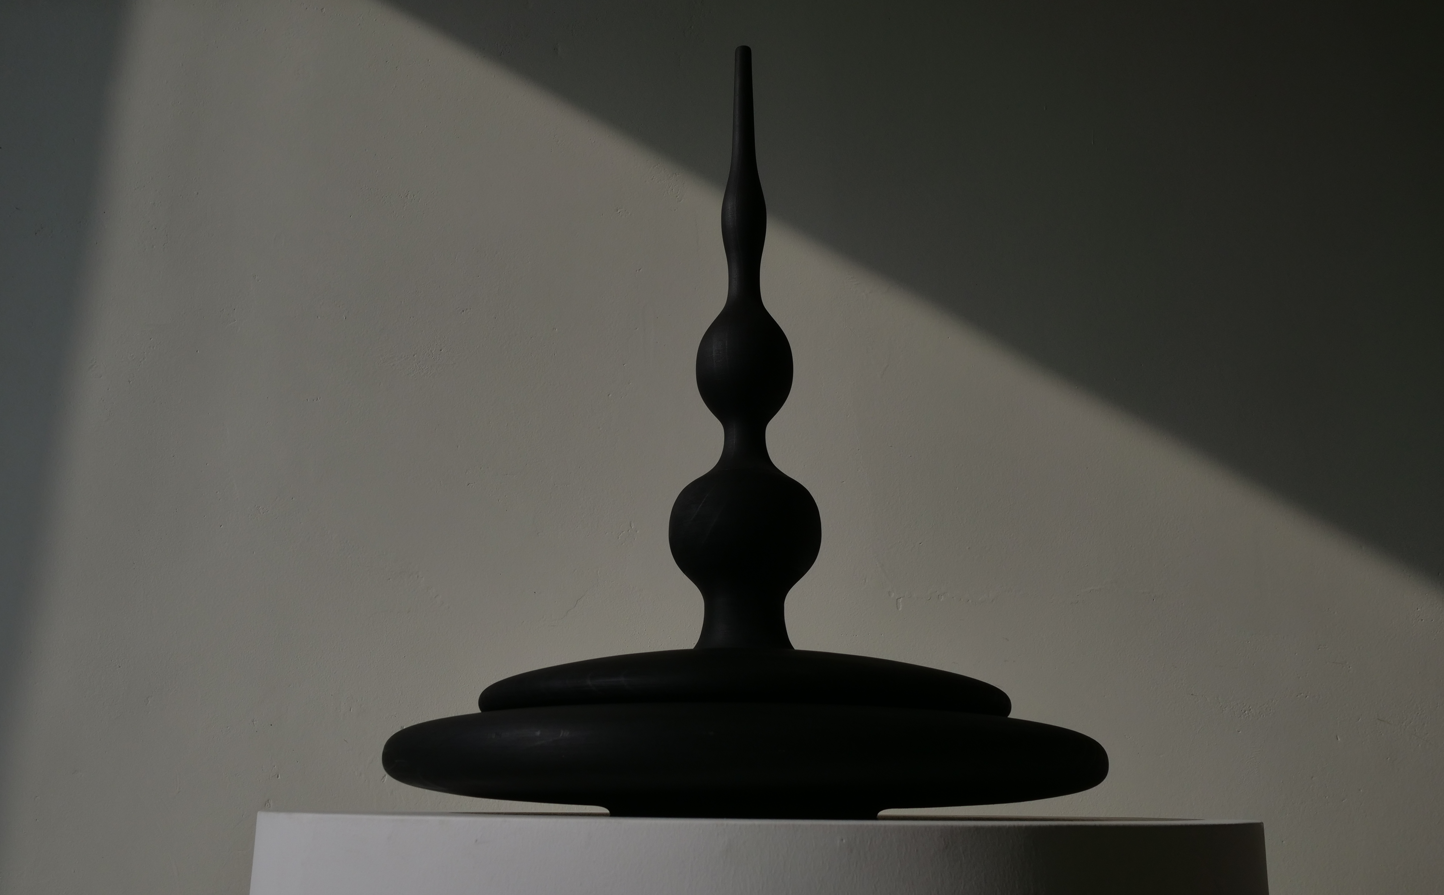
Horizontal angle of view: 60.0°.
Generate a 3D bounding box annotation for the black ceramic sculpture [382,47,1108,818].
[{"bbox_3d":[0.017,-0.036,0.915,0.471,0.586,0.471,0,-16,0],"label":"black ceramic sculpture"}]

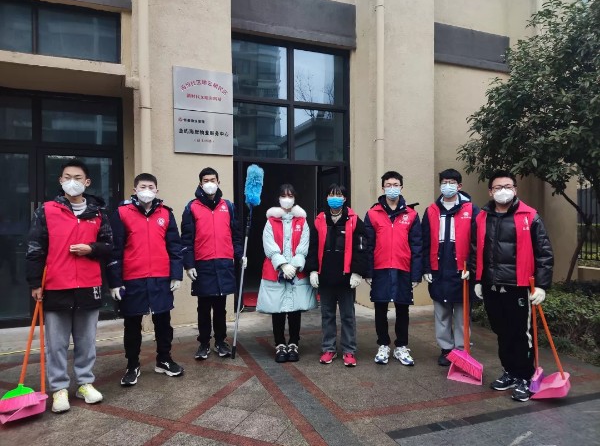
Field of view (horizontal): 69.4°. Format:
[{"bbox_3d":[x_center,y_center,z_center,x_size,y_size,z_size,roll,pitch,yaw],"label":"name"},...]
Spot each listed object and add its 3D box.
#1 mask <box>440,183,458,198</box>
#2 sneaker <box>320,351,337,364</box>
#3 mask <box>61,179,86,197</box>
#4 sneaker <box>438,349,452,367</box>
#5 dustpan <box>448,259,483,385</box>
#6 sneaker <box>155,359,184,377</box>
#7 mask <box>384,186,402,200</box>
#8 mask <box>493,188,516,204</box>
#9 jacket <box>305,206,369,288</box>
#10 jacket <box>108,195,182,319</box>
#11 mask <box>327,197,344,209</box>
[{"bbox_3d":[1.359,-0.295,3.940,0.155,0.135,0.090,0,2,27],"label":"mask"},{"bbox_3d":[0.275,1.229,4.079,0.100,0.110,0.260,0,2,22],"label":"sneaker"},{"bbox_3d":[-1.633,-0.251,3.130,0.150,0.125,0.100,-1,2,-17],"label":"mask"},{"bbox_3d":[1.349,1.219,4.018,0.110,0.120,0.280,0,2,20],"label":"sneaker"},{"bbox_3d":[1.408,0.823,3.610,0.270,0.930,0.270,1,2,31],"label":"dustpan"},{"bbox_3d":[-1.118,1.232,3.708,0.287,0.115,0.107,0,2,30],"label":"sneaker"},{"bbox_3d":[0.850,-0.271,3.960,0.150,0.120,0.085,0,1,13],"label":"mask"},{"bbox_3d":[1.519,-0.197,3.226,0.155,0.115,0.095,0,1,21],"label":"mask"},{"bbox_3d":[0.340,0.221,4.036,0.566,0.739,0.320,0,1,3],"label":"jacket"},{"bbox_3d":[-1.321,0.280,3.680,0.620,1.010,0.380,-1,2,-21],"label":"jacket"},{"bbox_3d":[0.330,-0.185,3.980,0.150,0.110,0.080,0,1,4],"label":"mask"}]

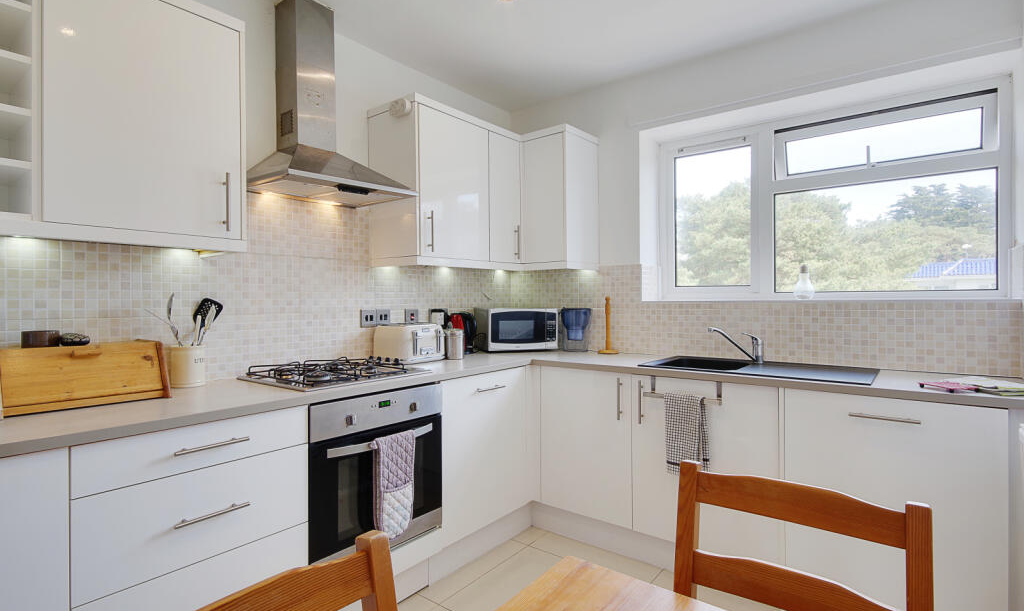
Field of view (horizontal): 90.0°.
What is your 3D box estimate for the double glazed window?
[{"bbox_3d":[1.530,-0.503,2.673,1.540,0.950,0.075,0,0,38],"label":"double glazed window"}]

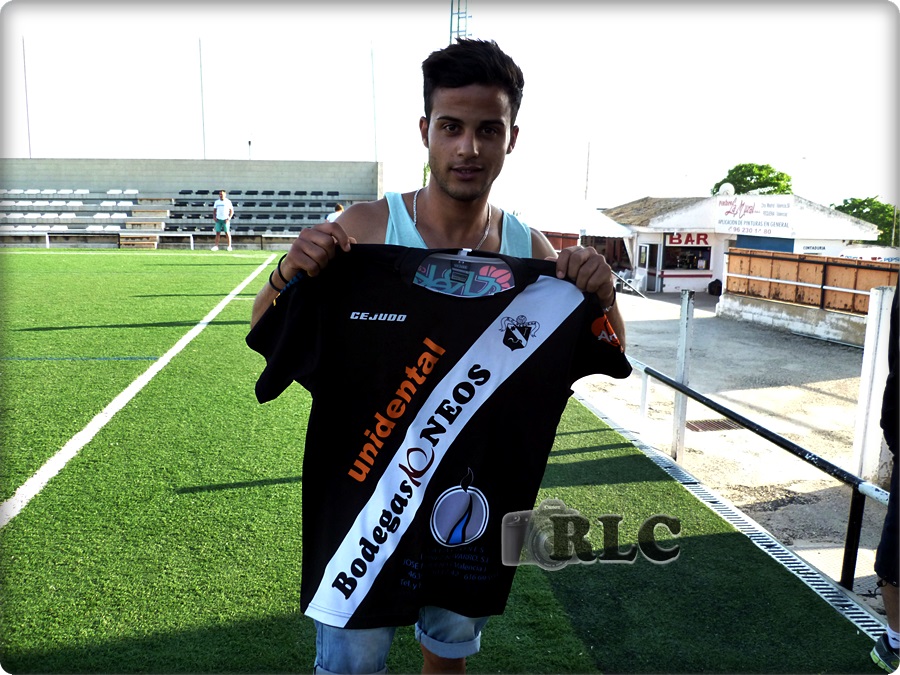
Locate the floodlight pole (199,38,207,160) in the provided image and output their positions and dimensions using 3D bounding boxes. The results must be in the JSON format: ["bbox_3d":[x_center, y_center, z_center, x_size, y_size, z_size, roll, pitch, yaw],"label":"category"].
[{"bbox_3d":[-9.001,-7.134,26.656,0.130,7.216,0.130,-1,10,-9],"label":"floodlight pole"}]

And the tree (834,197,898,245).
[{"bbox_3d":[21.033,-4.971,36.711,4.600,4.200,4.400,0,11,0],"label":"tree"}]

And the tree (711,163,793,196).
[{"bbox_3d":[15.678,-6.305,38.455,4.500,5.725,4.500,1,10,0],"label":"tree"}]

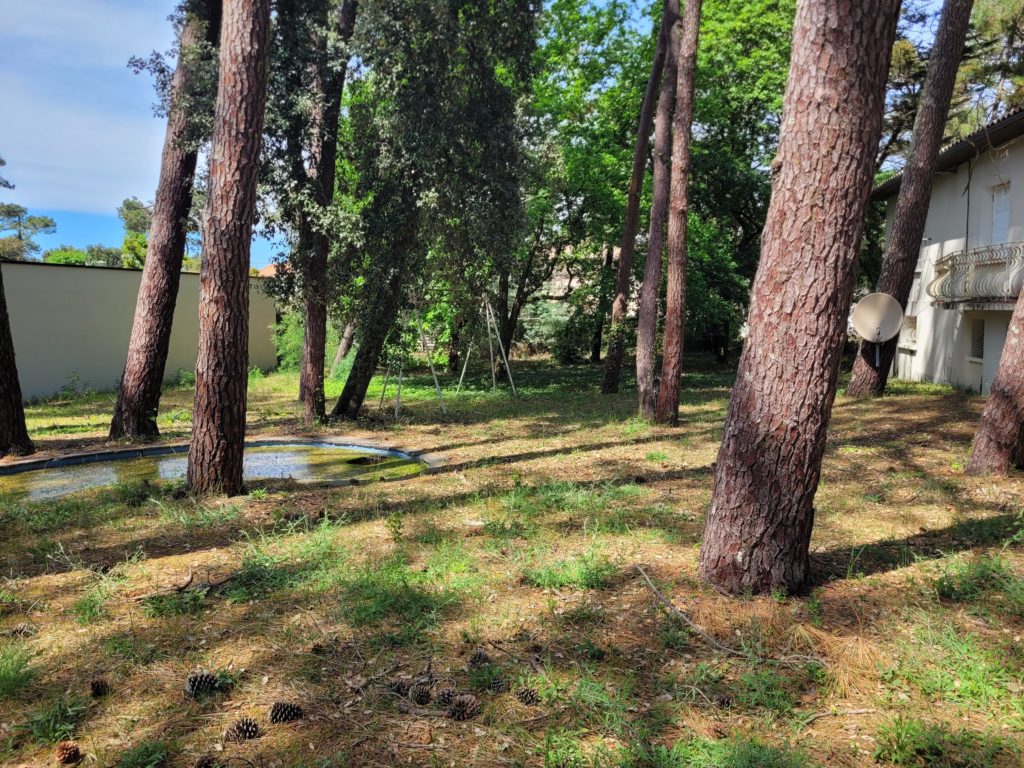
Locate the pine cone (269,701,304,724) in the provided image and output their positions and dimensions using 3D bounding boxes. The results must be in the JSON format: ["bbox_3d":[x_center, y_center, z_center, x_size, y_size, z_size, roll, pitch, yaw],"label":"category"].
[{"bbox_3d":[-0.858,1.250,2.927,0.132,0.085,0.092,-1,5,-8],"label":"pine cone"}]

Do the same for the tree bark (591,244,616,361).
[{"bbox_3d":[2.598,-2.275,21.848,0.300,3.301,0.300,7,5,6],"label":"tree bark"}]

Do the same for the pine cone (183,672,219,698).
[{"bbox_3d":[-1.267,1.226,3.138,0.140,0.098,0.105,-2,6,-23],"label":"pine cone"}]

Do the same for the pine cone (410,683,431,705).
[{"bbox_3d":[-0.365,1.234,3.066,0.095,0.088,0.115,-1,5,-7],"label":"pine cone"}]

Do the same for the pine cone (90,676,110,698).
[{"bbox_3d":[-1.674,1.235,3.129,0.085,0.085,0.095,-3,6,-29],"label":"pine cone"}]

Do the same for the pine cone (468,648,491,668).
[{"bbox_3d":[-0.143,1.206,3.378,0.100,0.085,0.110,0,5,-3],"label":"pine cone"}]

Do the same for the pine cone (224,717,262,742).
[{"bbox_3d":[-0.978,1.259,2.802,0.138,0.092,0.100,-1,5,-12],"label":"pine cone"}]

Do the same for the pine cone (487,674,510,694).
[{"bbox_3d":[-0.055,1.227,3.141,0.098,0.085,0.105,0,5,-1],"label":"pine cone"}]

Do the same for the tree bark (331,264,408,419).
[{"bbox_3d":[-2.109,-0.632,11.483,0.384,2.440,0.384,19,5,-11],"label":"tree bark"}]

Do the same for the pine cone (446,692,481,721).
[{"bbox_3d":[-0.186,1.239,2.954,0.128,0.098,0.115,-1,5,-10],"label":"pine cone"}]

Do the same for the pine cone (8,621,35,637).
[{"bbox_3d":[-2.381,1.185,3.727,0.140,0.080,0.095,-4,6,-33],"label":"pine cone"}]

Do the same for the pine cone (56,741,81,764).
[{"bbox_3d":[-1.534,1.274,2.660,0.100,0.092,0.110,-3,6,-31],"label":"pine cone"}]

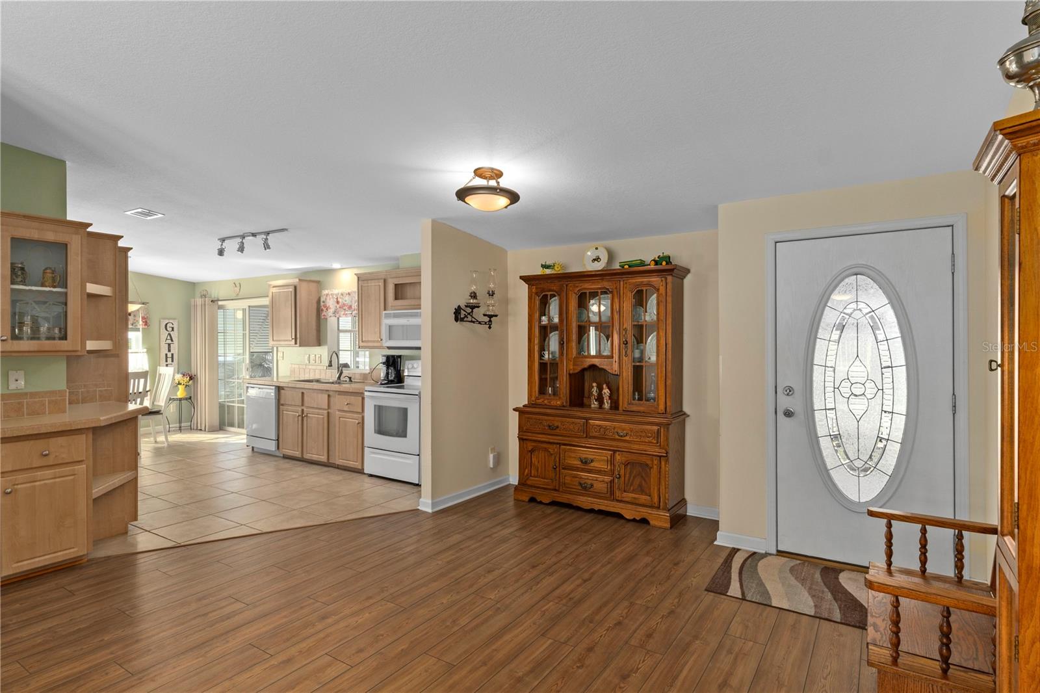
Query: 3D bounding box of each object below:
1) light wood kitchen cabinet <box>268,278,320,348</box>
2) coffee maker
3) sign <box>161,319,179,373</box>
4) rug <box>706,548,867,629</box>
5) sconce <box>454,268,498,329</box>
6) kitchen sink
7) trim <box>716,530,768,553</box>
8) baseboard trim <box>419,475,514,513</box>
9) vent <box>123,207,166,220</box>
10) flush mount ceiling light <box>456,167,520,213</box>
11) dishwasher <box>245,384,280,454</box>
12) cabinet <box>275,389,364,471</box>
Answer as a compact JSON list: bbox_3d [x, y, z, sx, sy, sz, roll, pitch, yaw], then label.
[{"bbox_3d":[-2.963,-0.425,6.827,0.690,0.850,0.340,0,0,34],"label":"light wood kitchen cabinet"},{"bbox_3d":[-1.471,0.260,5.850,0.240,0.340,0.175,0,0,-44],"label":"coffee maker"},{"bbox_3d":[-5.586,0.097,8.300,0.025,1.060,0.255,0,-1,33],"label":"sign"},{"bbox_3d":[1.723,1.352,2.882,1.170,0.010,0.745,0,-1,33],"label":"rug"},{"bbox_3d":[-0.371,-0.420,4.548,0.210,0.525,0.370,0,0,34],"label":"sconce"},{"bbox_3d":[-2.365,0.513,6.312,0.860,0.180,0.500,0,0,34],"label":"kitchen sink"},{"bbox_3d":[1.484,1.314,3.499,0.320,0.095,0.022,0,-1,33],"label":"trim"},{"bbox_3d":[-0.472,1.313,4.718,0.160,0.092,1.085,0,0,34],"label":"baseboard trim"},{"bbox_3d":[-3.286,-1.155,4.556,0.295,0.020,0.197,0,-6,34],"label":"vent"},{"bbox_3d":[-0.198,-0.963,3.235,0.400,0.240,0.400,2,-3,0],"label":"flush mount ceiling light"},{"bbox_3d":[-3.023,0.939,6.661,0.620,0.870,0.610,0,-1,33],"label":"dishwasher"},{"bbox_3d":[-2.126,0.935,6.146,1.530,0.870,0.600,0,-1,33],"label":"cabinet"}]

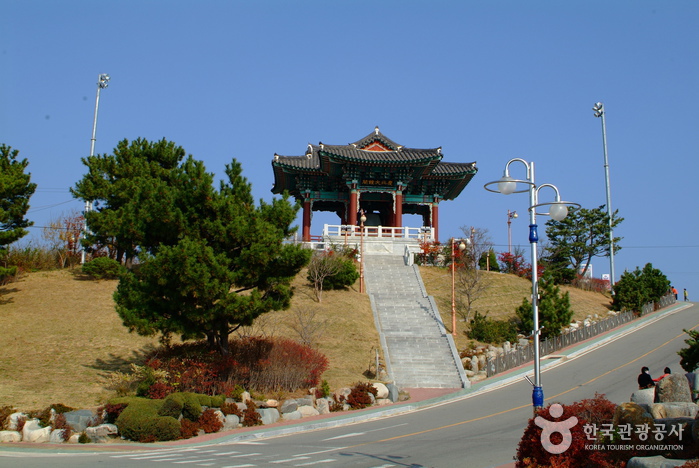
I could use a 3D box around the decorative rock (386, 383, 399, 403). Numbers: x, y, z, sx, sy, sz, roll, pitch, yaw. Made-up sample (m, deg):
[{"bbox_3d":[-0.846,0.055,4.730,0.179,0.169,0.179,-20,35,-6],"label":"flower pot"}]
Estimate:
[{"bbox_3d":[1.754,6.464,33.300,0.475,0.816,0.500,1,-13,0],"label":"decorative rock"}]

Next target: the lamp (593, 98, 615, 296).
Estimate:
[{"bbox_3d":[20.609,-3.003,66.031,1.100,16.094,0.800,1,-13,0],"label":"lamp"}]

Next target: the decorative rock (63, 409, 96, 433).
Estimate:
[{"bbox_3d":[-10.515,7.264,31.800,1.206,0.910,0.900,5,-14,-17],"label":"decorative rock"}]

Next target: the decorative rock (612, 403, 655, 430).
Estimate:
[{"bbox_3d":[5.913,3.814,16.997,0.848,0.612,0.720,1,-13,0],"label":"decorative rock"}]

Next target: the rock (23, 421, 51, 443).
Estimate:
[{"bbox_3d":[-11.692,7.378,30.500,1.004,0.822,0.850,0,-12,0],"label":"rock"}]

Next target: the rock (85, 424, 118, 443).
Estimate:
[{"bbox_3d":[-9.355,7.526,30.800,1.200,0.649,0.900,5,-14,-16],"label":"rock"}]

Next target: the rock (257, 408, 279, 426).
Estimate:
[{"bbox_3d":[-3.314,7.416,33.000,0.854,0.727,0.700,0,-12,0],"label":"rock"}]

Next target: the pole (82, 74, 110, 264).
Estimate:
[{"bbox_3d":[-19.990,-5.296,64.063,1.100,15.505,0.900,-3,-13,15],"label":"pole"}]

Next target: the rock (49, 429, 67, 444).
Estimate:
[{"bbox_3d":[-11.015,7.639,30.800,0.599,0.591,0.600,5,-14,-18],"label":"rock"}]

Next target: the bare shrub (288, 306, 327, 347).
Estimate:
[{"bbox_3d":[-2.186,4.815,42.500,1.940,1.890,1.900,1,-13,-3],"label":"bare shrub"}]

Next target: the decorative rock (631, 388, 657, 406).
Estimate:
[{"bbox_3d":[7.562,4.205,21.000,0.610,0.449,0.500,-4,-14,19],"label":"decorative rock"}]

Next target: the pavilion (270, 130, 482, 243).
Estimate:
[{"bbox_3d":[1.709,-3.415,69.592,16.290,9.200,16.290,1,-12,-4],"label":"pavilion"}]

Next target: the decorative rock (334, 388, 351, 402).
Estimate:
[{"bbox_3d":[-0.313,7.219,36.500,0.725,0.603,0.600,1,-13,0],"label":"decorative rock"}]

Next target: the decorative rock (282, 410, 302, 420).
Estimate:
[{"bbox_3d":[-2.304,7.335,33.000,0.812,0.397,0.600,2,-13,-4],"label":"decorative rock"}]

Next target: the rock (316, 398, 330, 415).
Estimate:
[{"bbox_3d":[-0.965,6.401,30.300,0.504,0.594,0.470,1,-13,0],"label":"rock"}]

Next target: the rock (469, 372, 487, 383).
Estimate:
[{"bbox_3d":[6.584,7.382,42.000,0.889,0.514,0.600,0,-12,0],"label":"rock"}]

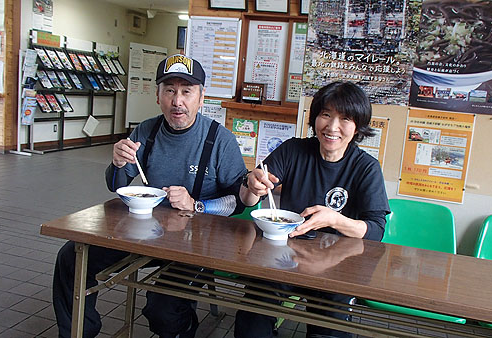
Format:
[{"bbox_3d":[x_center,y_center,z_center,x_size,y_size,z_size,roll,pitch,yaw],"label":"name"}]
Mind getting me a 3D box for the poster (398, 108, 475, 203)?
[{"bbox_3d":[0.898,-0.058,2.107,0.297,0.420,0.012,8,9,14],"label":"poster"}]

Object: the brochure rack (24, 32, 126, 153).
[{"bbox_3d":[-2.943,-1.320,7.948,0.440,1.840,2.420,7,9,10],"label":"brochure rack"}]

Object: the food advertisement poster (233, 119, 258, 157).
[{"bbox_3d":[-0.009,-0.181,2.616,0.148,0.210,0.010,8,9,14],"label":"food advertisement poster"}]

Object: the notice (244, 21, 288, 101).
[{"bbox_3d":[0.111,-0.613,2.542,0.221,0.435,0.012,8,9,14],"label":"notice"}]

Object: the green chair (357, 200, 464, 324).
[{"bbox_3d":[0.694,0.550,1.899,0.400,0.770,0.490,8,9,14],"label":"green chair"}]

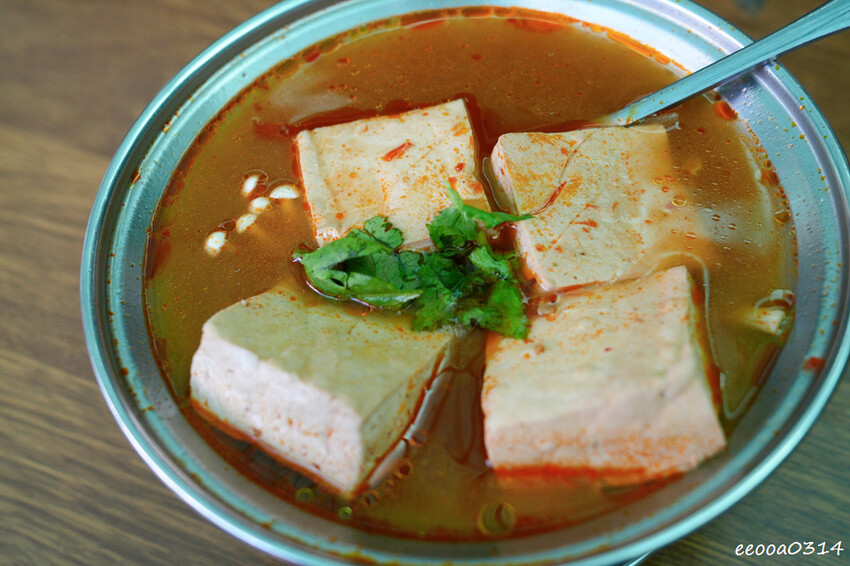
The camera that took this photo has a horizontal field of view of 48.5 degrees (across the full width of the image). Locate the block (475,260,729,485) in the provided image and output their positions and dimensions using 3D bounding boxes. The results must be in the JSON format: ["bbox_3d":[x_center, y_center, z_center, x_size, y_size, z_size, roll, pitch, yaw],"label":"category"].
[{"bbox_3d":[0.049,0.028,0.258,0.054,0.029,0.048,-10,37,15],"label":"block"}]

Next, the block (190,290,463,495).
[{"bbox_3d":[-0.028,0.026,0.264,0.055,0.029,0.045,20,32,23],"label":"block"}]

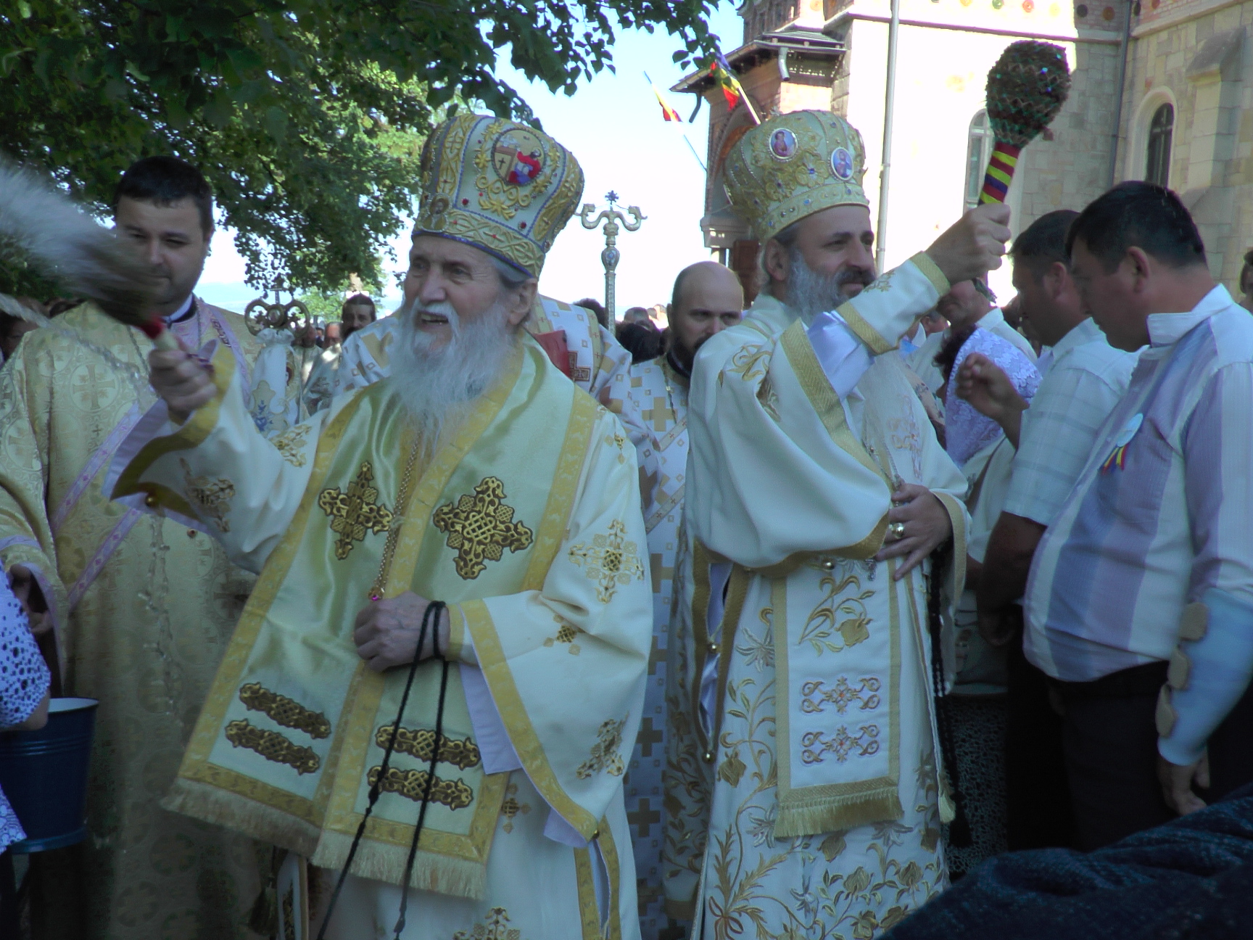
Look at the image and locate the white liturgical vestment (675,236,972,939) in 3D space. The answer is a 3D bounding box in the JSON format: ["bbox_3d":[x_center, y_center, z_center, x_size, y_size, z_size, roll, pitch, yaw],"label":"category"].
[{"bbox_3d":[0.348,0.407,2.386,0.570,1.500,0.530,-2,8,-33],"label":"white liturgical vestment"}]

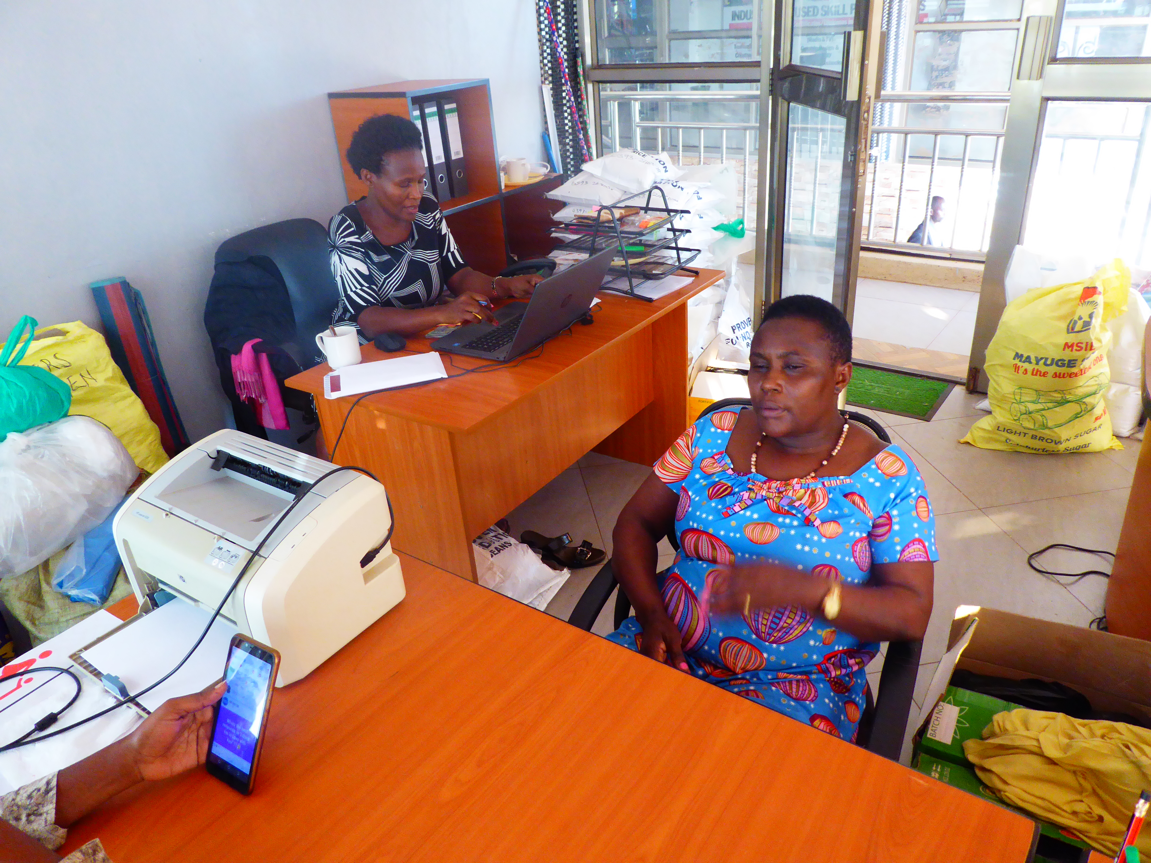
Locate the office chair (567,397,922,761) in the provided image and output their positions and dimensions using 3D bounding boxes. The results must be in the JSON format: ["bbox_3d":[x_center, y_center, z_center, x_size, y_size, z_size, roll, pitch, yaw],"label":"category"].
[{"bbox_3d":[0.294,0.433,1.371,0.580,0.890,0.600,7,29,22],"label":"office chair"}]

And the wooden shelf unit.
[{"bbox_3d":[-0.414,-0.690,3.217,0.385,1.328,0.800,14,32,33],"label":"wooden shelf unit"}]

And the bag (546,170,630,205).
[{"bbox_3d":[0.111,-0.965,3.118,0.320,0.140,0.400,15,33,32],"label":"bag"}]

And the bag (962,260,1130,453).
[{"bbox_3d":[1.654,-0.262,2.794,0.510,0.610,0.290,7,30,21],"label":"bag"}]

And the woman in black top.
[{"bbox_3d":[-0.412,-0.247,2.382,0.640,1.300,0.540,18,35,38],"label":"woman in black top"}]

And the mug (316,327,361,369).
[{"bbox_3d":[-0.641,-0.219,2.151,0.113,0.090,0.087,-13,28,-15],"label":"mug"}]

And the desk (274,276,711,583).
[{"bbox_3d":[-0.094,0.014,2.419,0.603,0.744,1.231,14,32,32],"label":"desk"}]

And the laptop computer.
[{"bbox_3d":[-0.143,-0.385,2.241,0.384,0.228,0.395,13,32,31],"label":"laptop computer"}]

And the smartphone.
[{"bbox_3d":[-0.353,0.300,0.849,0.078,0.151,0.009,8,-4,34],"label":"smartphone"}]

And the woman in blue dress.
[{"bbox_3d":[0.278,0.369,1.278,0.520,1.090,0.720,11,31,27],"label":"woman in blue dress"}]

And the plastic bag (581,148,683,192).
[{"bbox_3d":[0.237,-1.014,3.029,0.340,0.150,0.380,15,33,32],"label":"plastic bag"}]

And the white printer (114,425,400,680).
[{"bbox_3d":[-0.507,0.179,1.263,0.370,0.215,0.237,15,33,32],"label":"white printer"}]

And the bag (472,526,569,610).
[{"bbox_3d":[-0.229,0.421,2.321,0.330,0.130,0.360,14,32,32],"label":"bag"}]

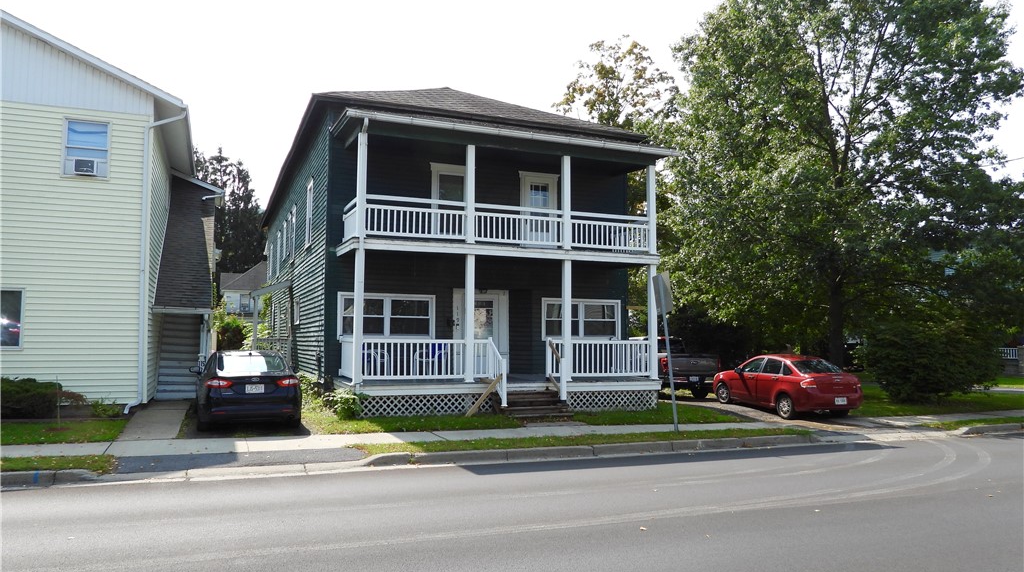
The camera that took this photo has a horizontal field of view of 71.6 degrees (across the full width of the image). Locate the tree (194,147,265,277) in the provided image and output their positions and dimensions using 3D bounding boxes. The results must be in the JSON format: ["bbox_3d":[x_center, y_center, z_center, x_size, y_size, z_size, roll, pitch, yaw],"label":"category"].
[{"bbox_3d":[-27.596,-3.359,68.450,7.500,20.551,7.500,2,-5,-22],"label":"tree"}]

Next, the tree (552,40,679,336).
[{"bbox_3d":[5.170,-3.945,34.406,8.000,16.793,8.000,2,-5,-22],"label":"tree"}]

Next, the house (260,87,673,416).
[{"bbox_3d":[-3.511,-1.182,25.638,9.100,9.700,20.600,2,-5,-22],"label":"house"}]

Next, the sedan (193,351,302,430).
[{"bbox_3d":[-5.640,2.105,15.030,1.900,1.470,4.870,2,-5,-24],"label":"sedan"}]

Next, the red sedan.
[{"bbox_3d":[6.990,2.526,18.470,1.780,1.480,4.450,2,-5,-16],"label":"red sedan"}]

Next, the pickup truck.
[{"bbox_3d":[4.880,2.790,24.700,2.080,1.950,5.880,1,-5,-14],"label":"pickup truck"}]

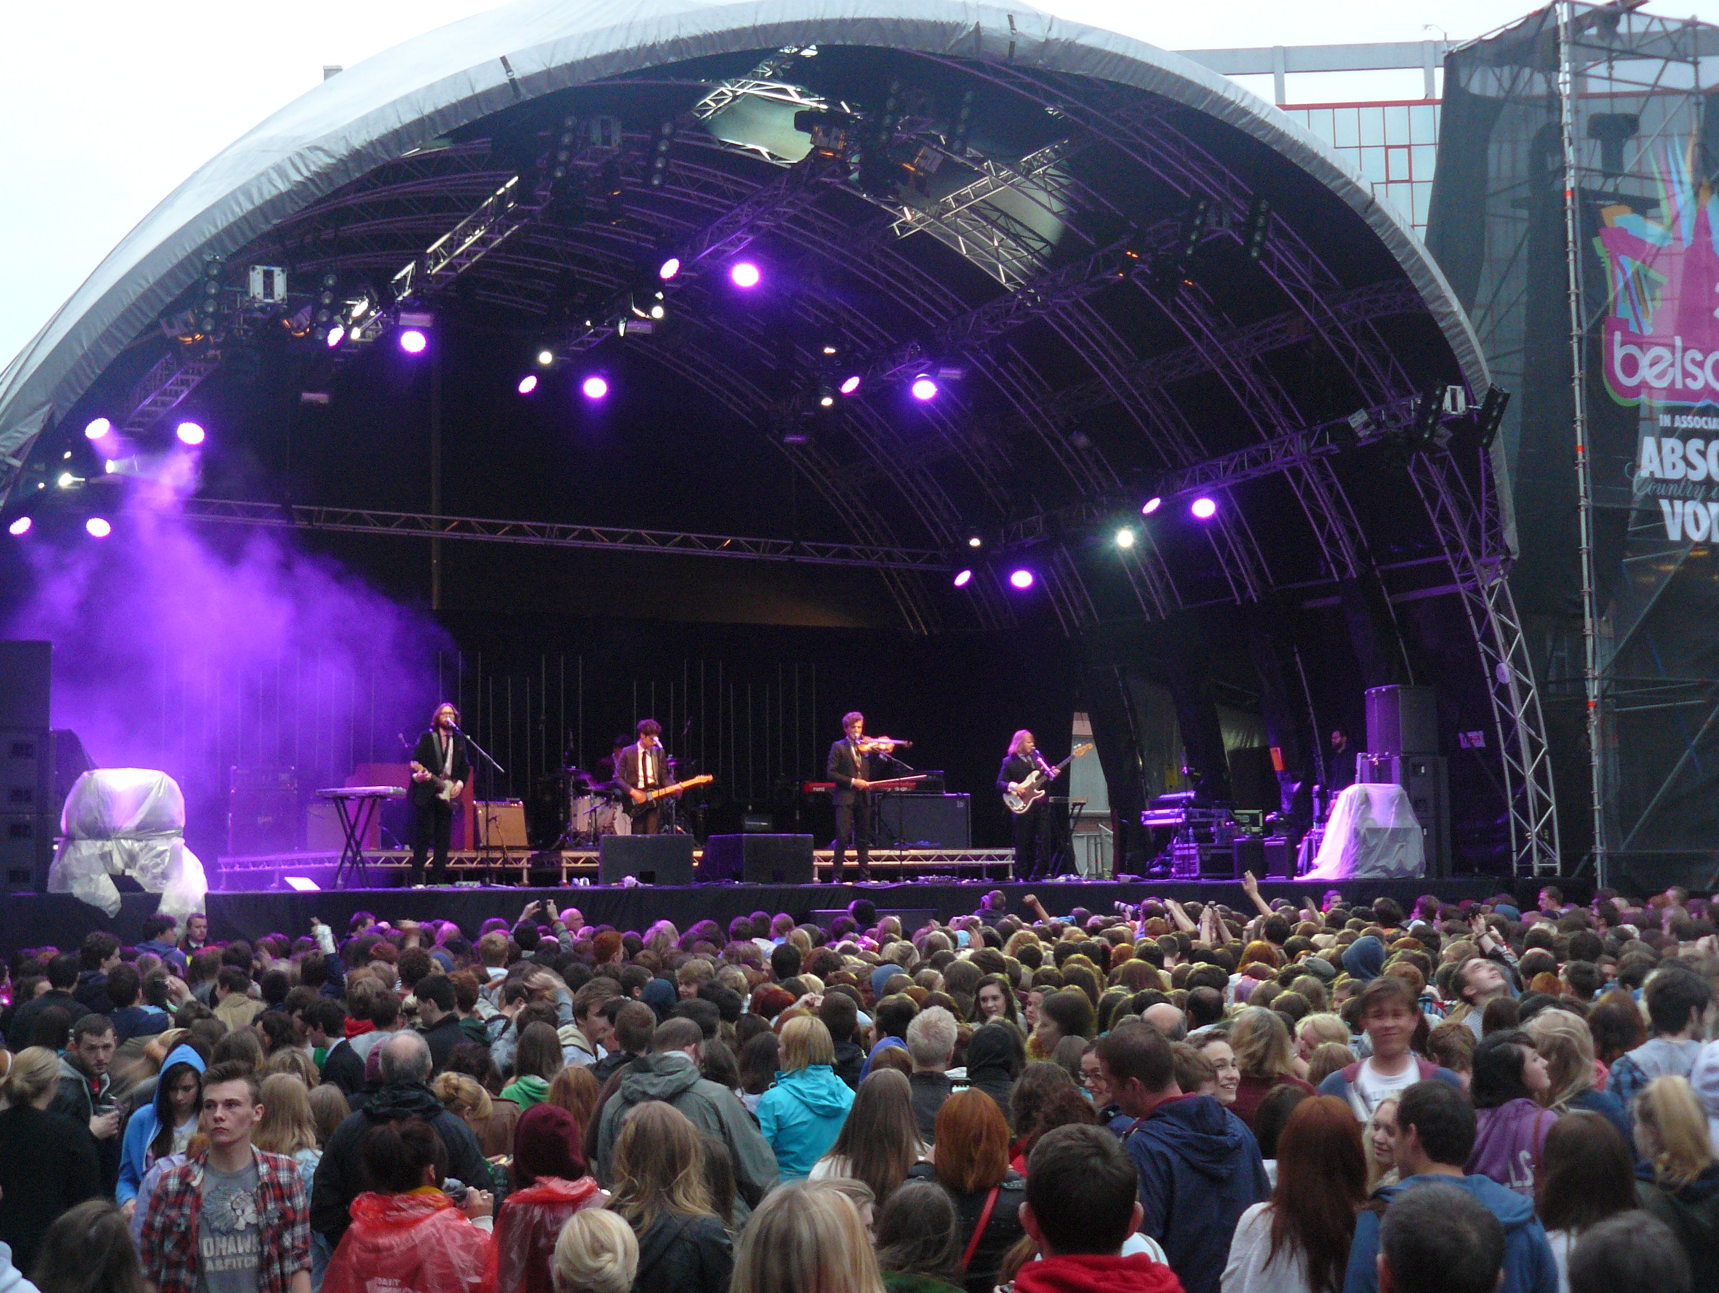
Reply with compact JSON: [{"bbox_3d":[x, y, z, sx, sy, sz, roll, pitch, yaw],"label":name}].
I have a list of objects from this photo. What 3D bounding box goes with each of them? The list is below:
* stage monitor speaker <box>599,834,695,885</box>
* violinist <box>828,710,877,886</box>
[{"bbox_3d":[-2.018,2.018,25.500,0.870,0.470,0.620,0,-5,-9],"label":"stage monitor speaker"},{"bbox_3d":[-0.075,1.537,27.400,0.500,1.750,0.420,3,-6,-37],"label":"violinist"}]

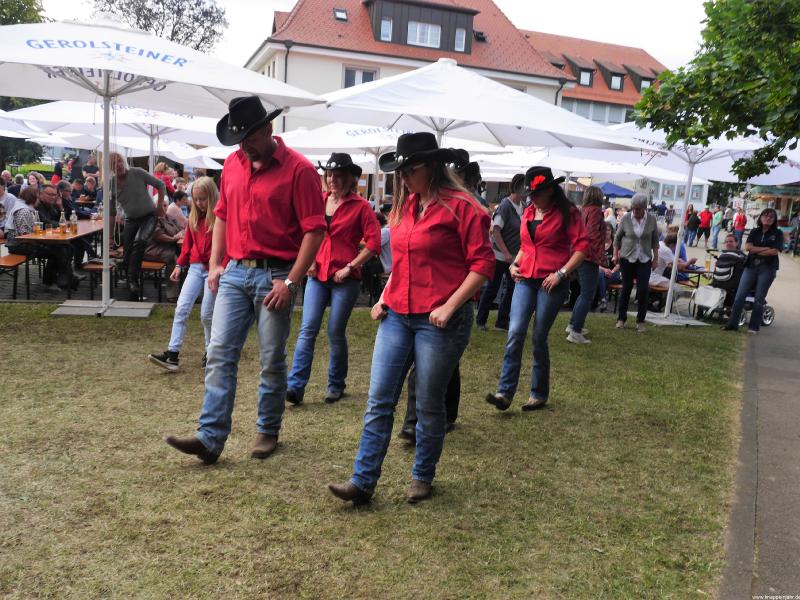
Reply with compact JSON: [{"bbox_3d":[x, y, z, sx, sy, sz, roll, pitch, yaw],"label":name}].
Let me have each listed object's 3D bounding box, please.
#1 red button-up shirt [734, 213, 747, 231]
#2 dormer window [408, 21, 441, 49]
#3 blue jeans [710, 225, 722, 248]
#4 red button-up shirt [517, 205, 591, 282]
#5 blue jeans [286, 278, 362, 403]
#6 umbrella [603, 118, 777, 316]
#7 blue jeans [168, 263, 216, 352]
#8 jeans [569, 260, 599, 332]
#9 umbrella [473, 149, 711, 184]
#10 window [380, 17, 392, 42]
[{"bbox_3d":[13.965,-3.194,26.500,0.460,0.680,0.300,12,12,34],"label":"red button-up shirt"},{"bbox_3d":[1.076,-11.642,28.428,1.543,1.066,0.152,1,10,-17],"label":"dormer window"},{"bbox_3d":[13.234,-2.655,27.058,0.320,1.020,0.400,-2,12,-34],"label":"blue jeans"},{"bbox_3d":[1.084,-0.416,4.601,0.460,0.560,0.300,13,13,39],"label":"red button-up shirt"},{"bbox_3d":[-0.522,0.266,4.476,0.370,0.850,0.350,11,11,31],"label":"blue jeans"},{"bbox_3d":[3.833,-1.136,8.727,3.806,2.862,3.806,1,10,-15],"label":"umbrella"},{"bbox_3d":[-1.575,0.058,4.982,0.310,0.680,0.360,12,12,37],"label":"blue jeans"},{"bbox_3d":[2.041,-0.061,7.198,0.386,0.883,0.386,7,10,17],"label":"jeans"},{"bbox_3d":[3.330,-1.958,13.038,4.000,2.950,4.000,3,10,-10],"label":"umbrella"},{"bbox_3d":[-0.626,-12.517,30.000,0.520,1.100,0.150,2,10,-13],"label":"window"}]

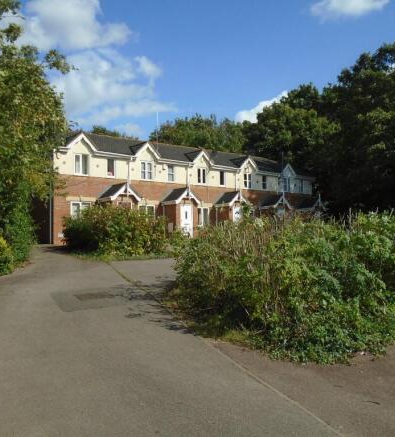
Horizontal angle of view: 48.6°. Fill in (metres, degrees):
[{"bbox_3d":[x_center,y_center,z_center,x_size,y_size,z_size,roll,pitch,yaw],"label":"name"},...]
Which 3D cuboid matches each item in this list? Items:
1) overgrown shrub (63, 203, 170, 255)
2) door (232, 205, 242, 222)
[{"bbox_3d":[-3.430,0.400,18.300,4.500,2.050,3.000,0,-1,-9],"label":"overgrown shrub"},{"bbox_3d":[2.750,0.280,29.200,0.920,2.070,0.080,1,-1,-37],"label":"door"}]

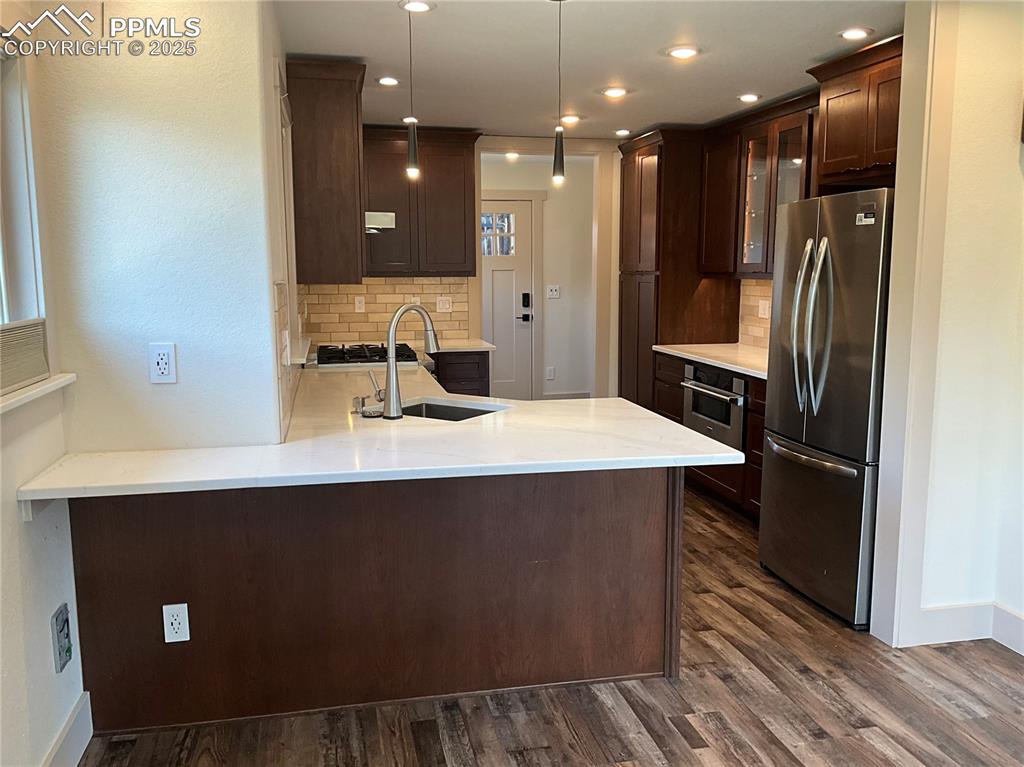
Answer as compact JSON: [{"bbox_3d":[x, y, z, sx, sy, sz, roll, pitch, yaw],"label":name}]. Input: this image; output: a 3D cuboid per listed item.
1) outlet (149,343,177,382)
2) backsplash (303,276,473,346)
[{"bbox_3d":[-1.012,-0.057,2.486,0.071,0.116,0.010,-2,8,-12],"label":"outlet"},{"bbox_3d":[-0.884,-0.533,6.081,1.164,0.458,0.020,-2,8,-12],"label":"backsplash"}]

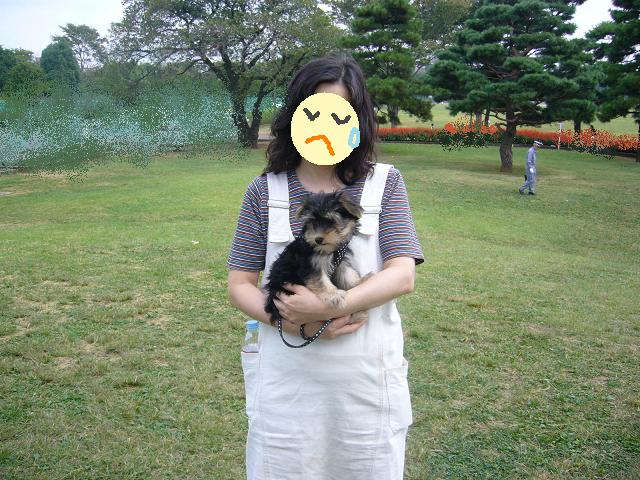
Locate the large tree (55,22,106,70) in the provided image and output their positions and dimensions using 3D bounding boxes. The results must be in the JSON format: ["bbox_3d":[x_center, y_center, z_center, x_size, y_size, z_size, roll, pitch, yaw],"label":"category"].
[{"bbox_3d":[-24.516,-17.091,66.240,5.700,9.970,5.500,0,8,0],"label":"large tree"}]

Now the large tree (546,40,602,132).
[{"bbox_3d":[16.208,-9.606,41.050,3.900,6.390,3.900,0,8,0],"label":"large tree"}]

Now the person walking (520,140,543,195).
[{"bbox_3d":[6.338,-2.159,19.390,0.660,1.610,0.520,1,8,10],"label":"person walking"}]

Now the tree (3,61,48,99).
[{"bbox_3d":[-21.403,-10.189,47.028,3.600,5.270,3.600,0,8,0],"label":"tree"}]

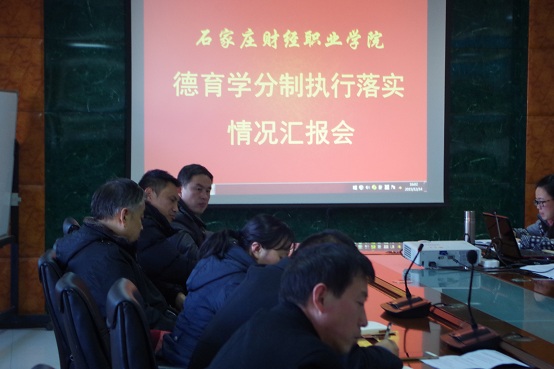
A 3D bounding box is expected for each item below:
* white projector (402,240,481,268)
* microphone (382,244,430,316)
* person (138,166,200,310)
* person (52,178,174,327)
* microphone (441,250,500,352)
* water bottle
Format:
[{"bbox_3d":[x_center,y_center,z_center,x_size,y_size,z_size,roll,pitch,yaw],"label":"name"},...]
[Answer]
[{"bbox_3d":[0.835,0.354,6.390,0.315,0.084,0.255,0,8,-11],"label":"white projector"},{"bbox_3d":[0.490,0.362,4.870,0.175,0.264,0.155,0,3,-11],"label":"microphone"},{"bbox_3d":[-0.400,0.558,5.500,0.800,1.280,0.550,0,3,-8],"label":"person"},{"bbox_3d":[-0.460,0.609,4.720,0.800,1.270,0.550,-1,4,-19],"label":"person"},{"bbox_3d":[0.645,0.382,4.160,0.175,0.312,0.160,0,3,-11],"label":"microphone"},{"bbox_3d":[1.112,0.251,7.250,0.064,0.215,0.064,0,3,-11],"label":"water bottle"}]

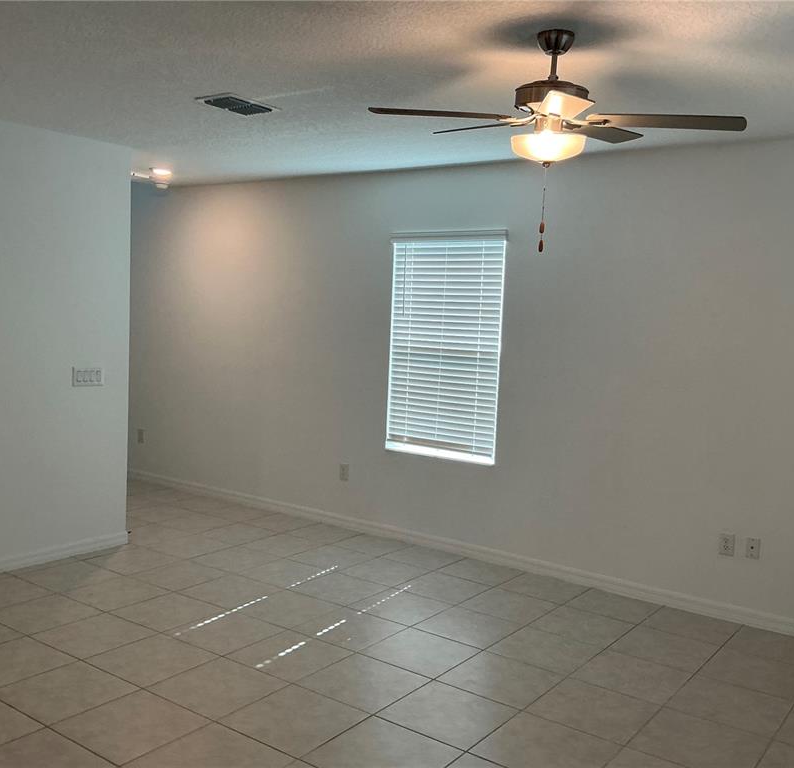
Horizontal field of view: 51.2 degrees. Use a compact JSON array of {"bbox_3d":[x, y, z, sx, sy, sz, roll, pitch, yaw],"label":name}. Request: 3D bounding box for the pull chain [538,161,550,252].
[{"bbox_3d":[0.529,-0.632,2.980,0.025,0.316,0.025,6,6,36],"label":"pull chain"}]

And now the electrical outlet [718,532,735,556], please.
[{"bbox_3d":[1.830,0.897,4.601,0.074,0.118,0.010,6,6,36],"label":"electrical outlet"}]

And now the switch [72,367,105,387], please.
[{"bbox_3d":[-1.972,-0.044,5.292,0.012,0.117,0.213,6,6,36],"label":"switch"}]

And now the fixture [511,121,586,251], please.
[{"bbox_3d":[0.535,-0.711,2.973,0.270,0.474,0.270,6,6,36],"label":"fixture"}]

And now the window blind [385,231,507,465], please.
[{"bbox_3d":[0.318,-0.256,5.667,0.910,1.500,0.065,6,6,36],"label":"window blind"}]

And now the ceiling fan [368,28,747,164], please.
[{"bbox_3d":[0.545,-1.008,2.949,1.290,0.460,1.260,3,5,3],"label":"ceiling fan"}]

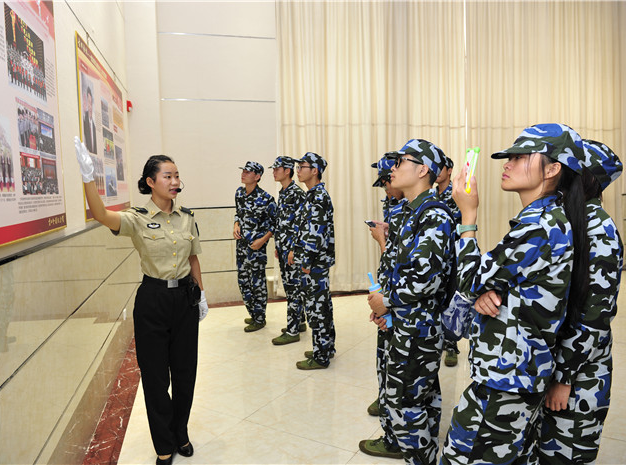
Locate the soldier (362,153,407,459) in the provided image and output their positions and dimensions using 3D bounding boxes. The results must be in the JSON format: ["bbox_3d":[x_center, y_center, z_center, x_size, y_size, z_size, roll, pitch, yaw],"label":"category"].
[{"bbox_3d":[0.502,0.375,2.770,0.440,1.700,0.480,-1,6,5],"label":"soldier"}]

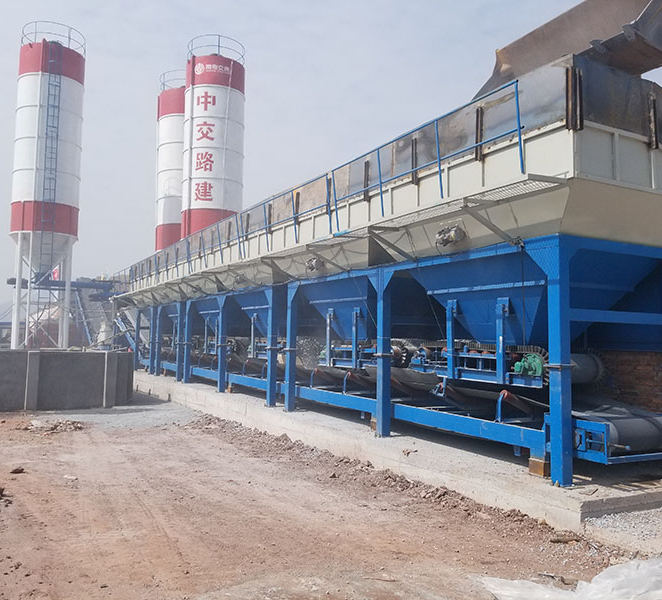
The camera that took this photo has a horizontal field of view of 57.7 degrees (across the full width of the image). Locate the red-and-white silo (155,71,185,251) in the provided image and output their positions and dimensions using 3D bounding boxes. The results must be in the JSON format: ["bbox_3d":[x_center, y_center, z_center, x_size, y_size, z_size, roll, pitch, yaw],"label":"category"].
[{"bbox_3d":[-8.177,-4.349,33.099,2.950,16.600,2.950,0,-3,8],"label":"red-and-white silo"}]

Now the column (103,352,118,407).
[{"bbox_3d":[-6.060,2.186,16.557,0.320,1.510,0.300,3,-4,-29],"label":"column"}]

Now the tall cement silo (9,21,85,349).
[{"bbox_3d":[-13.401,-4.699,28.260,2.950,16.600,2.950,3,-4,-29],"label":"tall cement silo"}]

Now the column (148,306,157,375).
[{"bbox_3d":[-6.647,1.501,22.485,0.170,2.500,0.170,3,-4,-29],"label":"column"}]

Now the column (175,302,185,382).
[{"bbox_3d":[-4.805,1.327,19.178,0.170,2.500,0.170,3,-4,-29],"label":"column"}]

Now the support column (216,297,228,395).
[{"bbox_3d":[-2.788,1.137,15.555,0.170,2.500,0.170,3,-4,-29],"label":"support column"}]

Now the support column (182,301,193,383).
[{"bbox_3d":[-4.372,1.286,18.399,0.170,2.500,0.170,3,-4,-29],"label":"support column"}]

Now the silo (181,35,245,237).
[{"bbox_3d":[-5.718,-4.546,29.270,2.950,16.600,2.950,0,-3,8],"label":"silo"}]

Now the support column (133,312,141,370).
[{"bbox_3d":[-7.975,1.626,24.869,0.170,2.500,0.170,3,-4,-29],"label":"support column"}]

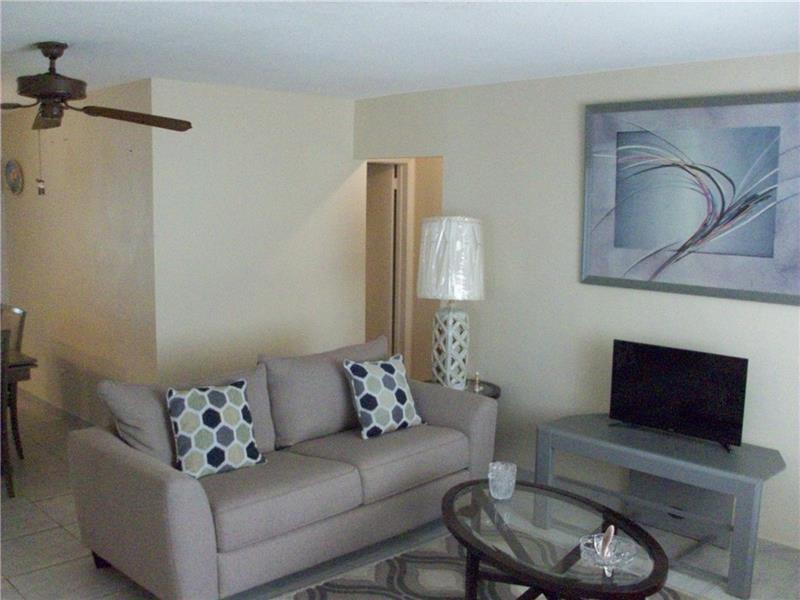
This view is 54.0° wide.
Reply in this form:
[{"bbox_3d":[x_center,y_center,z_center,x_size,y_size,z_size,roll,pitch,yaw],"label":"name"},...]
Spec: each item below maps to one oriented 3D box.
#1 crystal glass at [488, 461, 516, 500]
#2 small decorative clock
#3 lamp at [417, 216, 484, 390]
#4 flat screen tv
[{"bbox_3d":[0.445,0.782,3.394,0.117,0.136,0.117,1,8,0],"label":"crystal glass"},{"bbox_3d":[-3.131,-0.995,6.383,0.044,0.279,0.274,-7,11,-45],"label":"small decorative clock"},{"bbox_3d":[0.311,0.021,4.661,0.393,1.010,0.393,1,8,0],"label":"lamp"},{"bbox_3d":[1.371,0.467,3.942,0.701,0.445,0.167,8,11,43],"label":"flat screen tv"}]

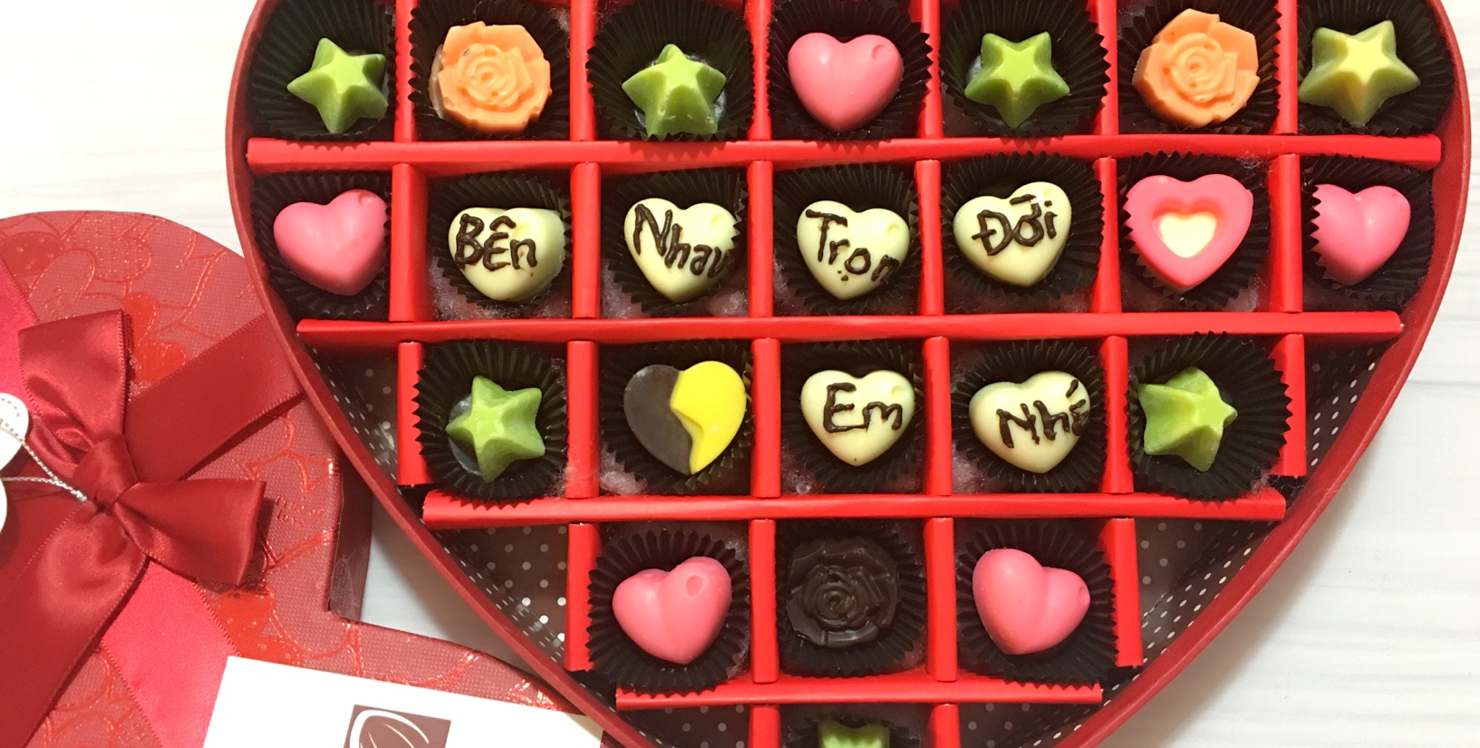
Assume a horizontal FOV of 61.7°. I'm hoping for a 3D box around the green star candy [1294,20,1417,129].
[{"bbox_3d":[0.143,-0.070,0.285,0.028,0.013,0.026,0,92,16],"label":"green star candy"}]

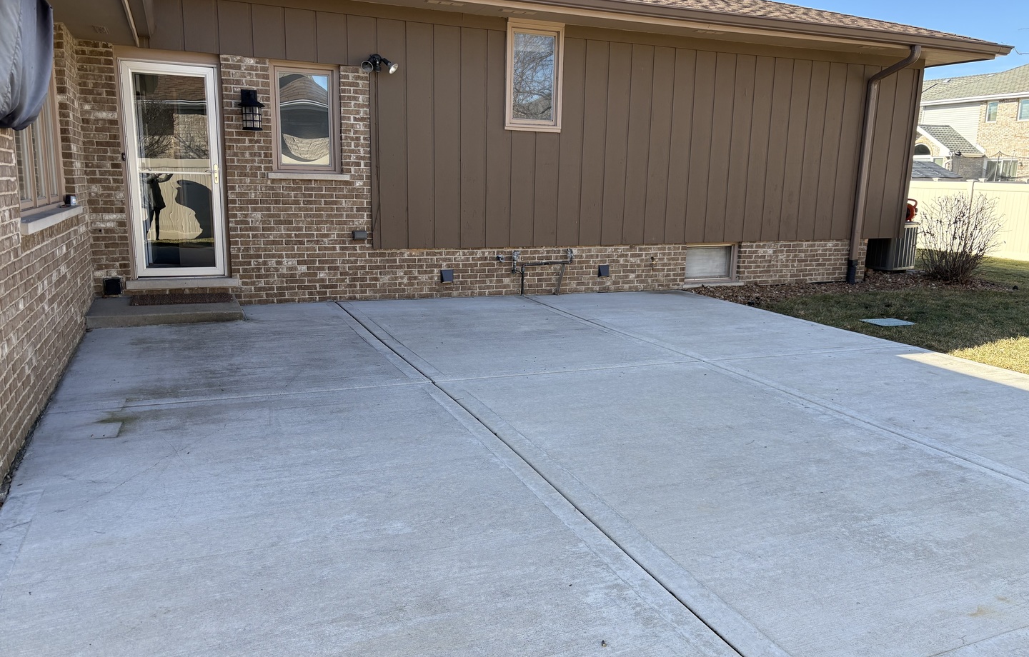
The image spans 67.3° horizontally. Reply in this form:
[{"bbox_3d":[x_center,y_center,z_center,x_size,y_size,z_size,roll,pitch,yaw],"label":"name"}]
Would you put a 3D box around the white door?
[{"bbox_3d":[-3.307,-1.525,7.548,0.845,2.060,0.080,-4,12,-23],"label":"white door"}]

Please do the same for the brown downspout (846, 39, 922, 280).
[{"bbox_3d":[4.977,-2.130,10.488,0.090,3.180,0.710,-4,12,-23],"label":"brown downspout"}]

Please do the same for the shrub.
[{"bbox_3d":[6.810,-1.391,11.808,1.080,1.300,1.080,-4,12,-23],"label":"shrub"}]

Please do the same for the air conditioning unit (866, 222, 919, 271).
[{"bbox_3d":[6.094,-1.372,12.688,0.700,0.740,0.700,-7,14,-36],"label":"air conditioning unit"}]

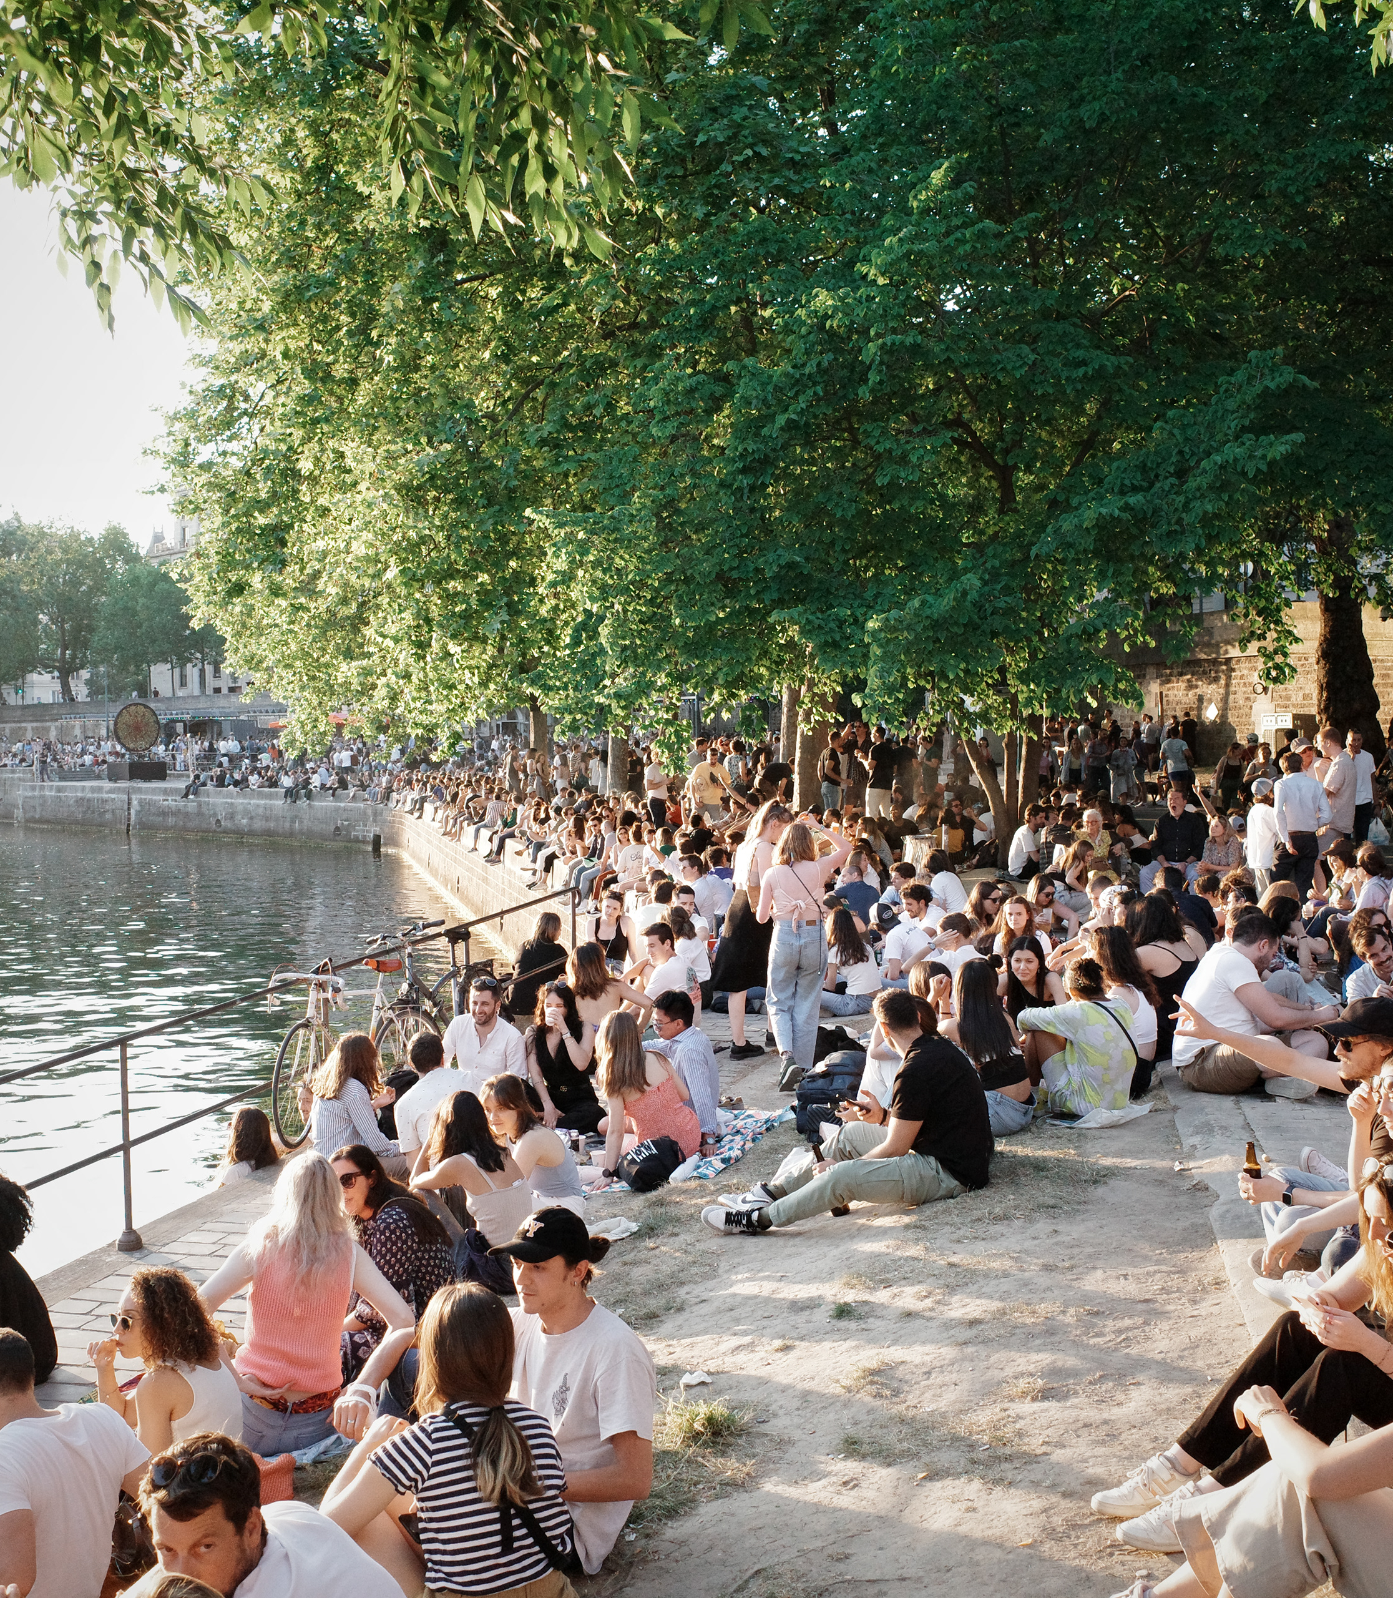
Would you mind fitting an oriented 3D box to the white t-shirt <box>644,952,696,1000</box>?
[{"bbox_3d":[-0.136,1.233,11.800,0.360,0.540,0.460,0,3,18],"label":"white t-shirt"}]

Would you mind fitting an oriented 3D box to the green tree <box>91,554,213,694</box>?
[{"bbox_3d":[-31.995,-9.947,110.000,7.800,8.800,7.600,-1,2,-18],"label":"green tree"}]

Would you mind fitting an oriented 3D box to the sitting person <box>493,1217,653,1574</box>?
[{"bbox_3d":[-0.428,1.430,4.420,0.770,0.880,0.500,-3,3,-34],"label":"sitting person"}]

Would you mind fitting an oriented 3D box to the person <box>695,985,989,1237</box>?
[{"bbox_3d":[0.642,1.293,7.750,1.220,0.930,0.580,-1,3,-13],"label":"person"}]

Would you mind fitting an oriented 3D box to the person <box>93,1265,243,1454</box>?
[{"bbox_3d":[-1.547,1.686,5.300,0.660,0.740,0.500,1,2,28],"label":"person"}]

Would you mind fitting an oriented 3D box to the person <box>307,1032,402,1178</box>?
[{"bbox_3d":[-1.739,1.574,9.700,0.720,0.731,0.500,-2,2,-44],"label":"person"}]

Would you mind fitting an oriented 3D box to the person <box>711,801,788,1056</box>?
[{"bbox_3d":[0.343,0.858,12.200,0.480,1.660,0.460,-2,3,-30],"label":"person"}]

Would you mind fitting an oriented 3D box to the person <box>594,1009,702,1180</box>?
[{"bbox_3d":[-0.292,1.529,9.850,0.550,0.841,0.750,-1,2,-30],"label":"person"}]

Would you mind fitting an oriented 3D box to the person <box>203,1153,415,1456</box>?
[{"bbox_3d":[-1.188,1.512,5.700,0.620,0.880,0.680,-1,2,-12],"label":"person"}]

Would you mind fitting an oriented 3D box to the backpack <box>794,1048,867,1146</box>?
[{"bbox_3d":[0.682,1.537,9.500,0.350,0.450,0.260,0,2,20],"label":"backpack"}]

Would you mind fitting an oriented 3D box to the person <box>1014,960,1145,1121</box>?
[{"bbox_3d":[1.872,1.185,9.250,0.520,0.809,0.650,-2,2,-41],"label":"person"}]

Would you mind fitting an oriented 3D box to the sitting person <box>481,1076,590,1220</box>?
[{"bbox_3d":[-0.873,1.724,9.300,0.700,0.701,0.500,0,2,24],"label":"sitting person"}]

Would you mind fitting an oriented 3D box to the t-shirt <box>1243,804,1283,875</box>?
[{"bbox_3d":[5.075,0.352,16.700,0.400,0.630,0.280,2,4,41],"label":"t-shirt"}]

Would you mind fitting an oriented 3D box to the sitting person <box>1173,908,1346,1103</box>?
[{"bbox_3d":[2.675,0.998,8.950,0.800,0.870,0.600,-2,3,-21],"label":"sitting person"}]

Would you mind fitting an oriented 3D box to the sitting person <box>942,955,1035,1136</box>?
[{"bbox_3d":[1.365,1.165,8.850,0.500,0.830,0.660,-2,3,-30],"label":"sitting person"}]

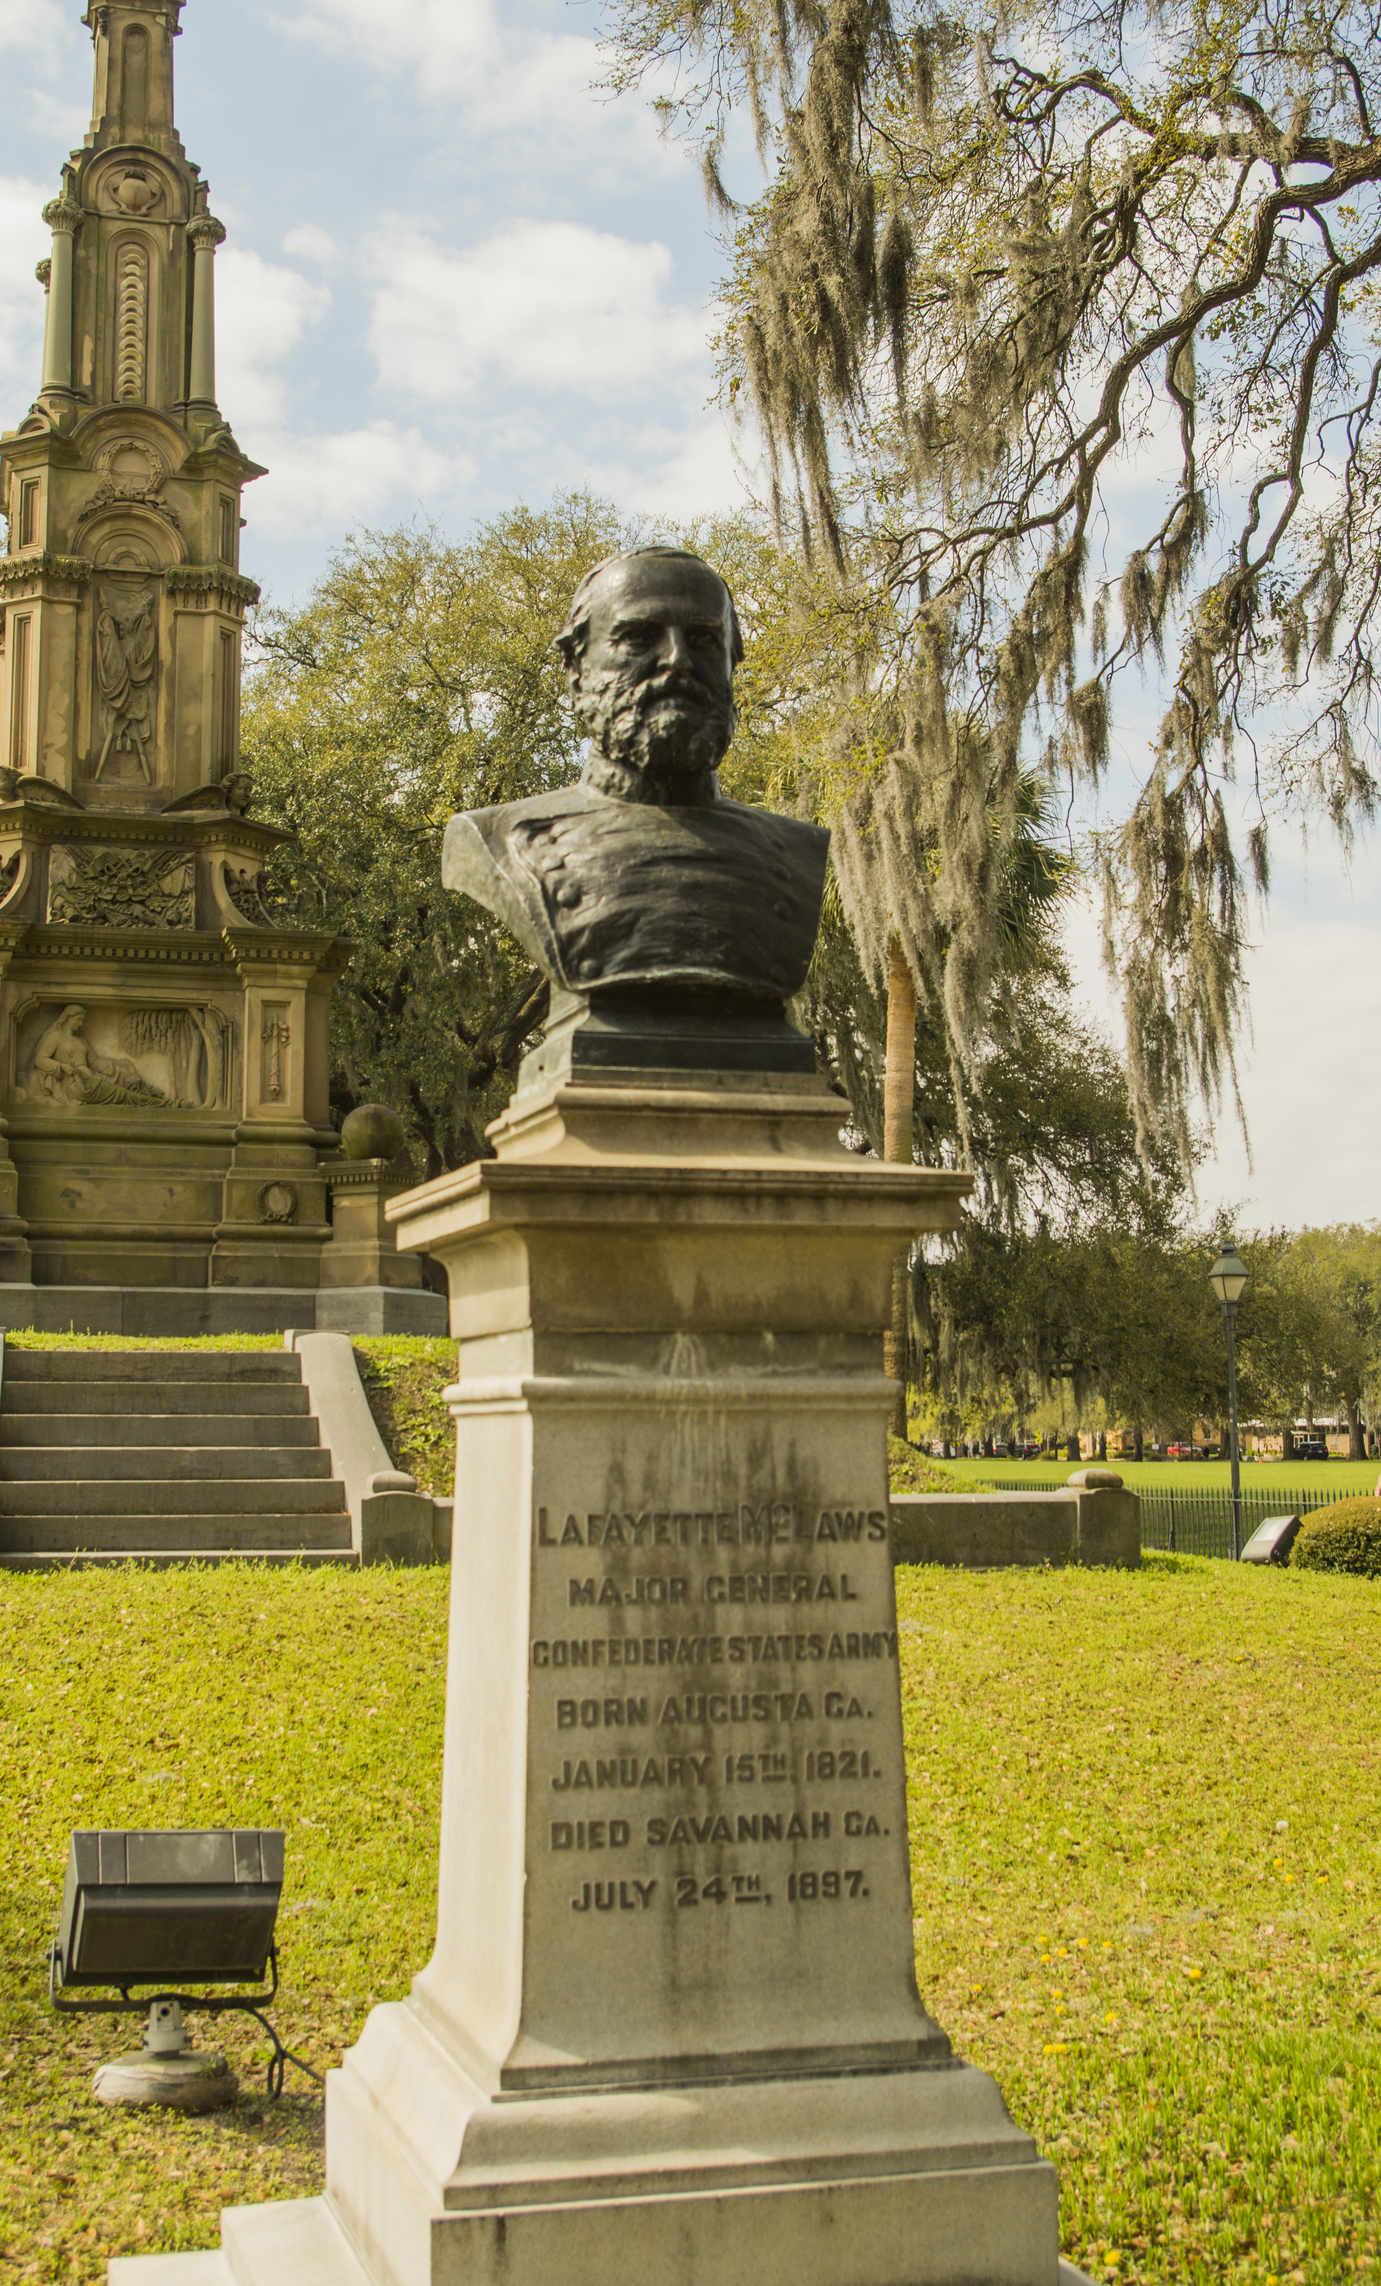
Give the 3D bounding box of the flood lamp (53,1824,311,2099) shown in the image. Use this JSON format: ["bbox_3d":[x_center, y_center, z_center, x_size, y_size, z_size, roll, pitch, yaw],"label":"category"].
[{"bbox_3d":[-0.996,1.560,5.101,0.450,0.512,0.330,1,-6,-14],"label":"flood lamp"}]

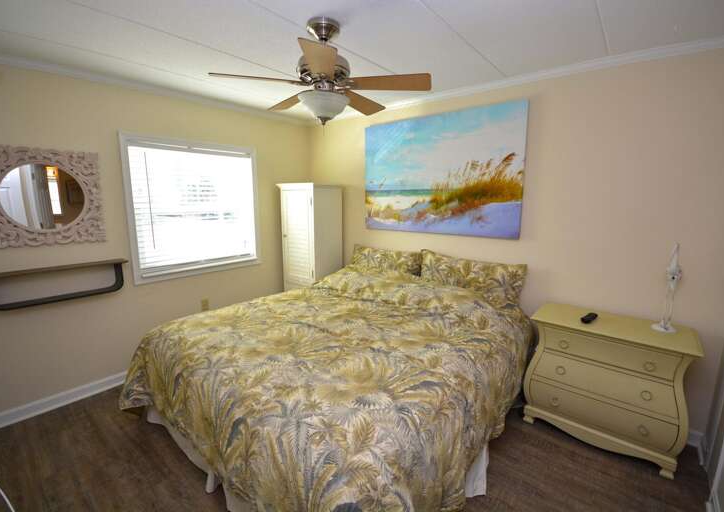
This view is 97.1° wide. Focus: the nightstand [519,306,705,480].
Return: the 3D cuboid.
[{"bbox_3d":[1.525,0.789,2.049,0.787,0.753,0.465,9,14,39],"label":"nightstand"}]

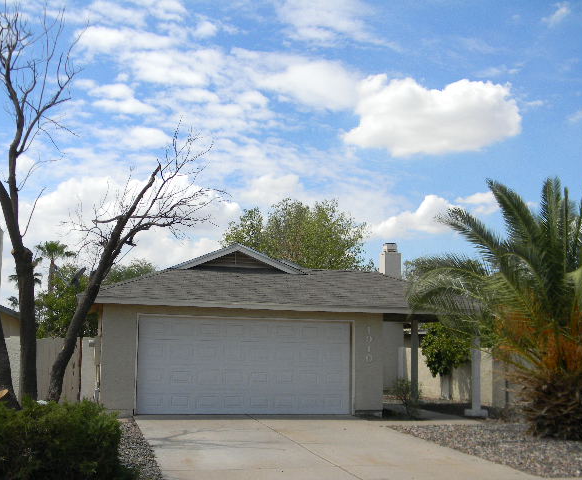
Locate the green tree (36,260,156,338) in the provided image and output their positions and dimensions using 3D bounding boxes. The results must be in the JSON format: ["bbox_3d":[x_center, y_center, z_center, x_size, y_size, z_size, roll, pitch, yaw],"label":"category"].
[{"bbox_3d":[-6.261,2.753,23.832,3.600,3.989,3.300,1,-8,0],"label":"green tree"}]

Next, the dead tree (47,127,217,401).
[{"bbox_3d":[-2.978,0.542,13.754,2.950,5.528,2.300,1,-8,0],"label":"dead tree"}]

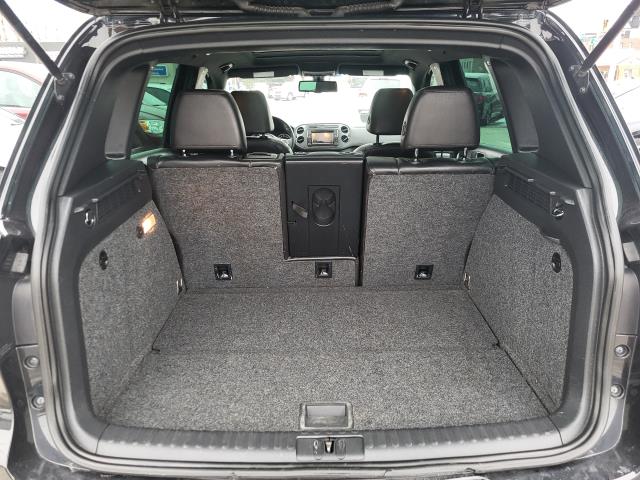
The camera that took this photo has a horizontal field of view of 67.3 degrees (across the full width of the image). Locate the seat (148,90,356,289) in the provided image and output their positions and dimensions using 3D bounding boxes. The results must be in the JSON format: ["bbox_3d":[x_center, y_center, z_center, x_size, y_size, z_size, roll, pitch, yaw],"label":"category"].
[{"bbox_3d":[-0.206,-0.125,1.691,0.694,0.765,0.370,-1,18,0],"label":"seat"}]

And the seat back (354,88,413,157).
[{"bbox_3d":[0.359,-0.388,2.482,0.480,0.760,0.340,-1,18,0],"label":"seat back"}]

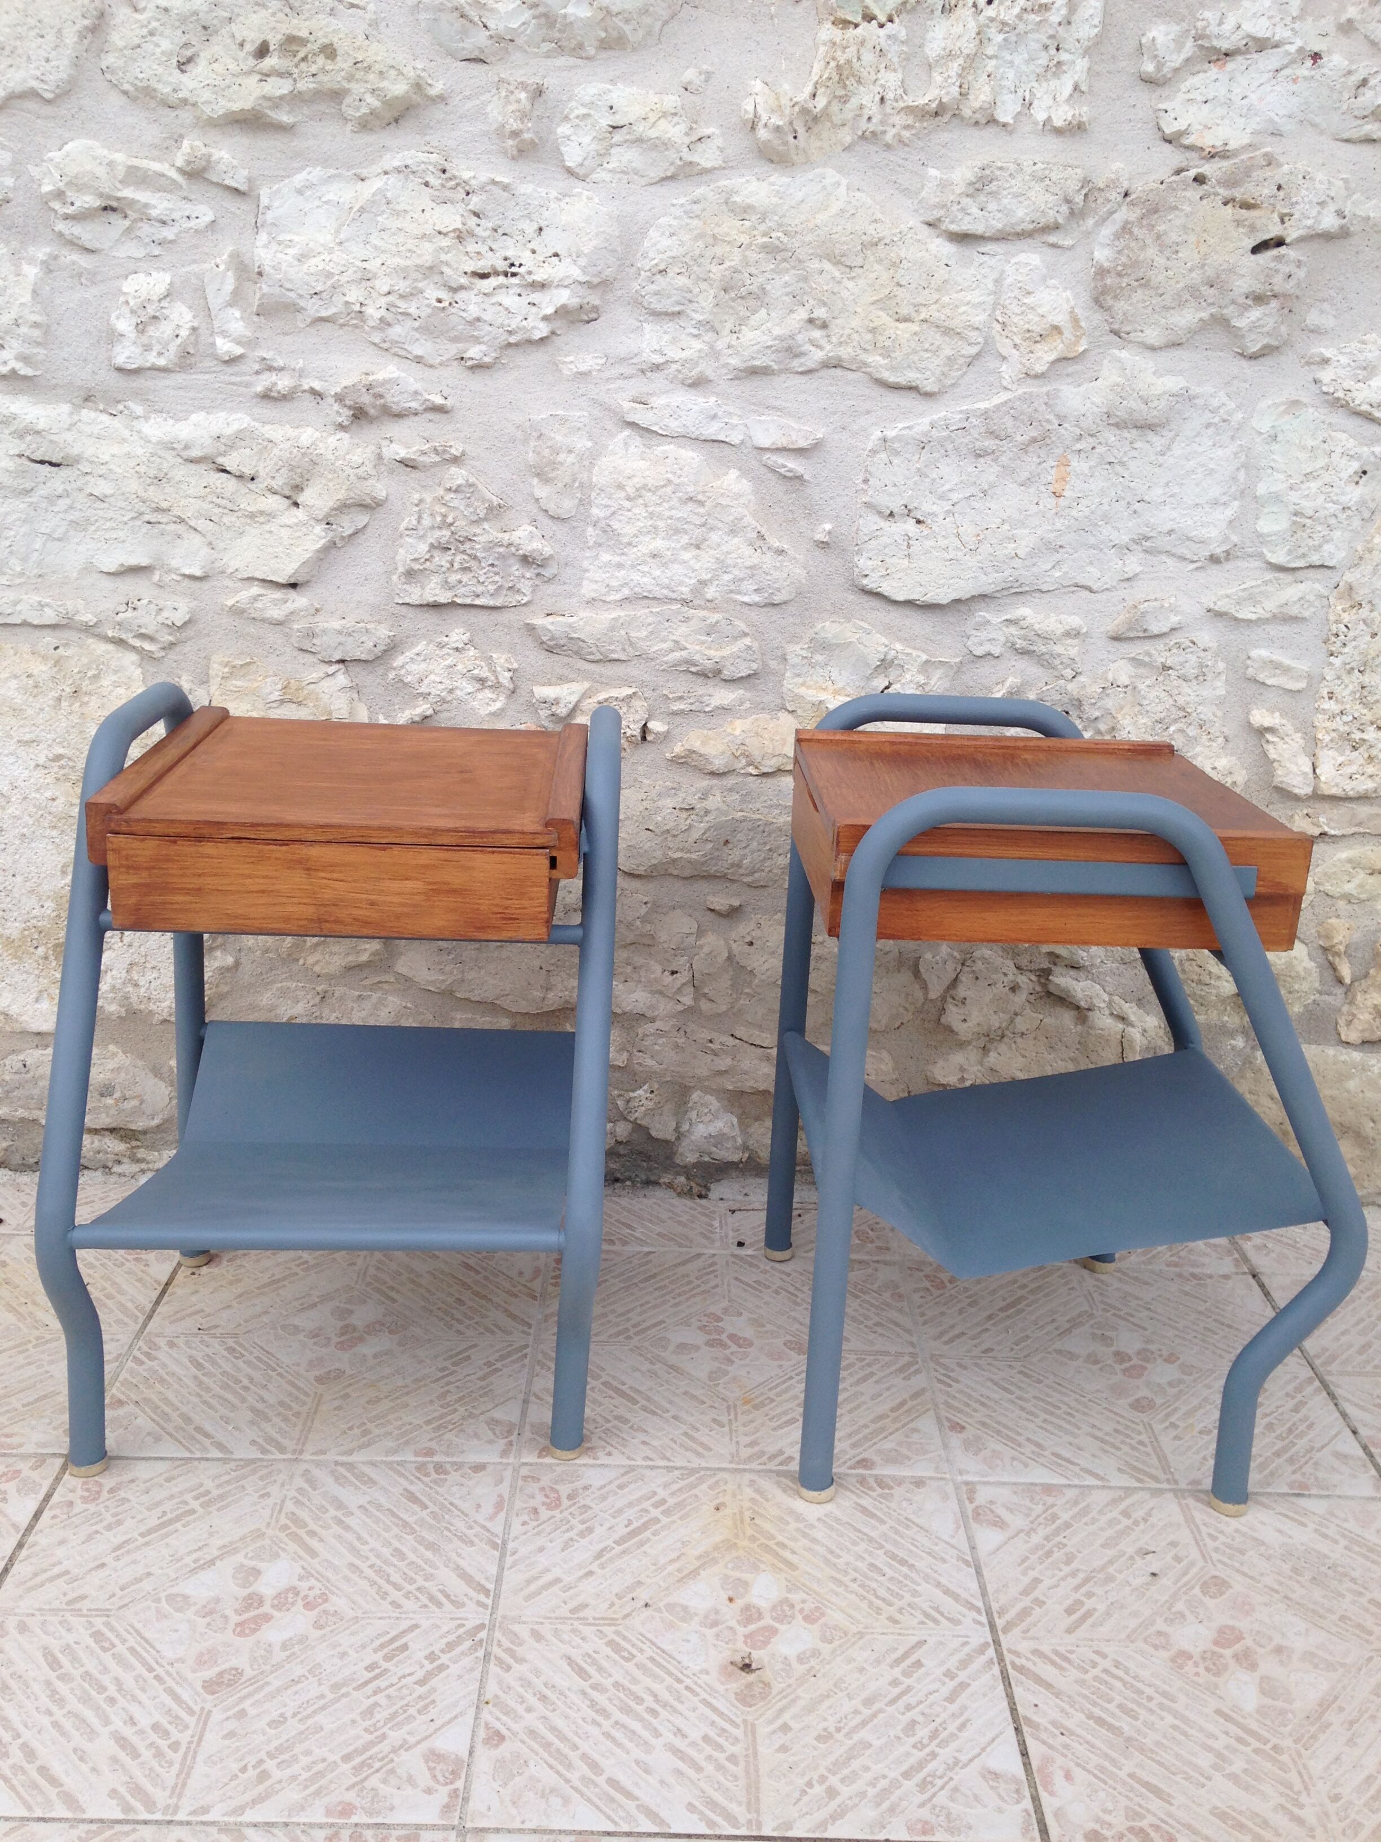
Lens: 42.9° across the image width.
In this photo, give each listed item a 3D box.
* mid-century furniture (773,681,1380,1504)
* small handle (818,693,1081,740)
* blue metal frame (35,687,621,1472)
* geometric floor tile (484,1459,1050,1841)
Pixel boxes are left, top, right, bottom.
[{"bbox_3d":[0.283,0.120,1.413,0.399,0.551,0.382,2,18,-3],"label":"mid-century furniture"},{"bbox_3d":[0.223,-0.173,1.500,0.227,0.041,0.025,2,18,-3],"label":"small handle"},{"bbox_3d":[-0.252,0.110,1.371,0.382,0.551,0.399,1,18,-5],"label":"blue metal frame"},{"bbox_3d":[0.036,0.481,1.182,0.333,0.010,0.333,2,18,-1],"label":"geometric floor tile"}]

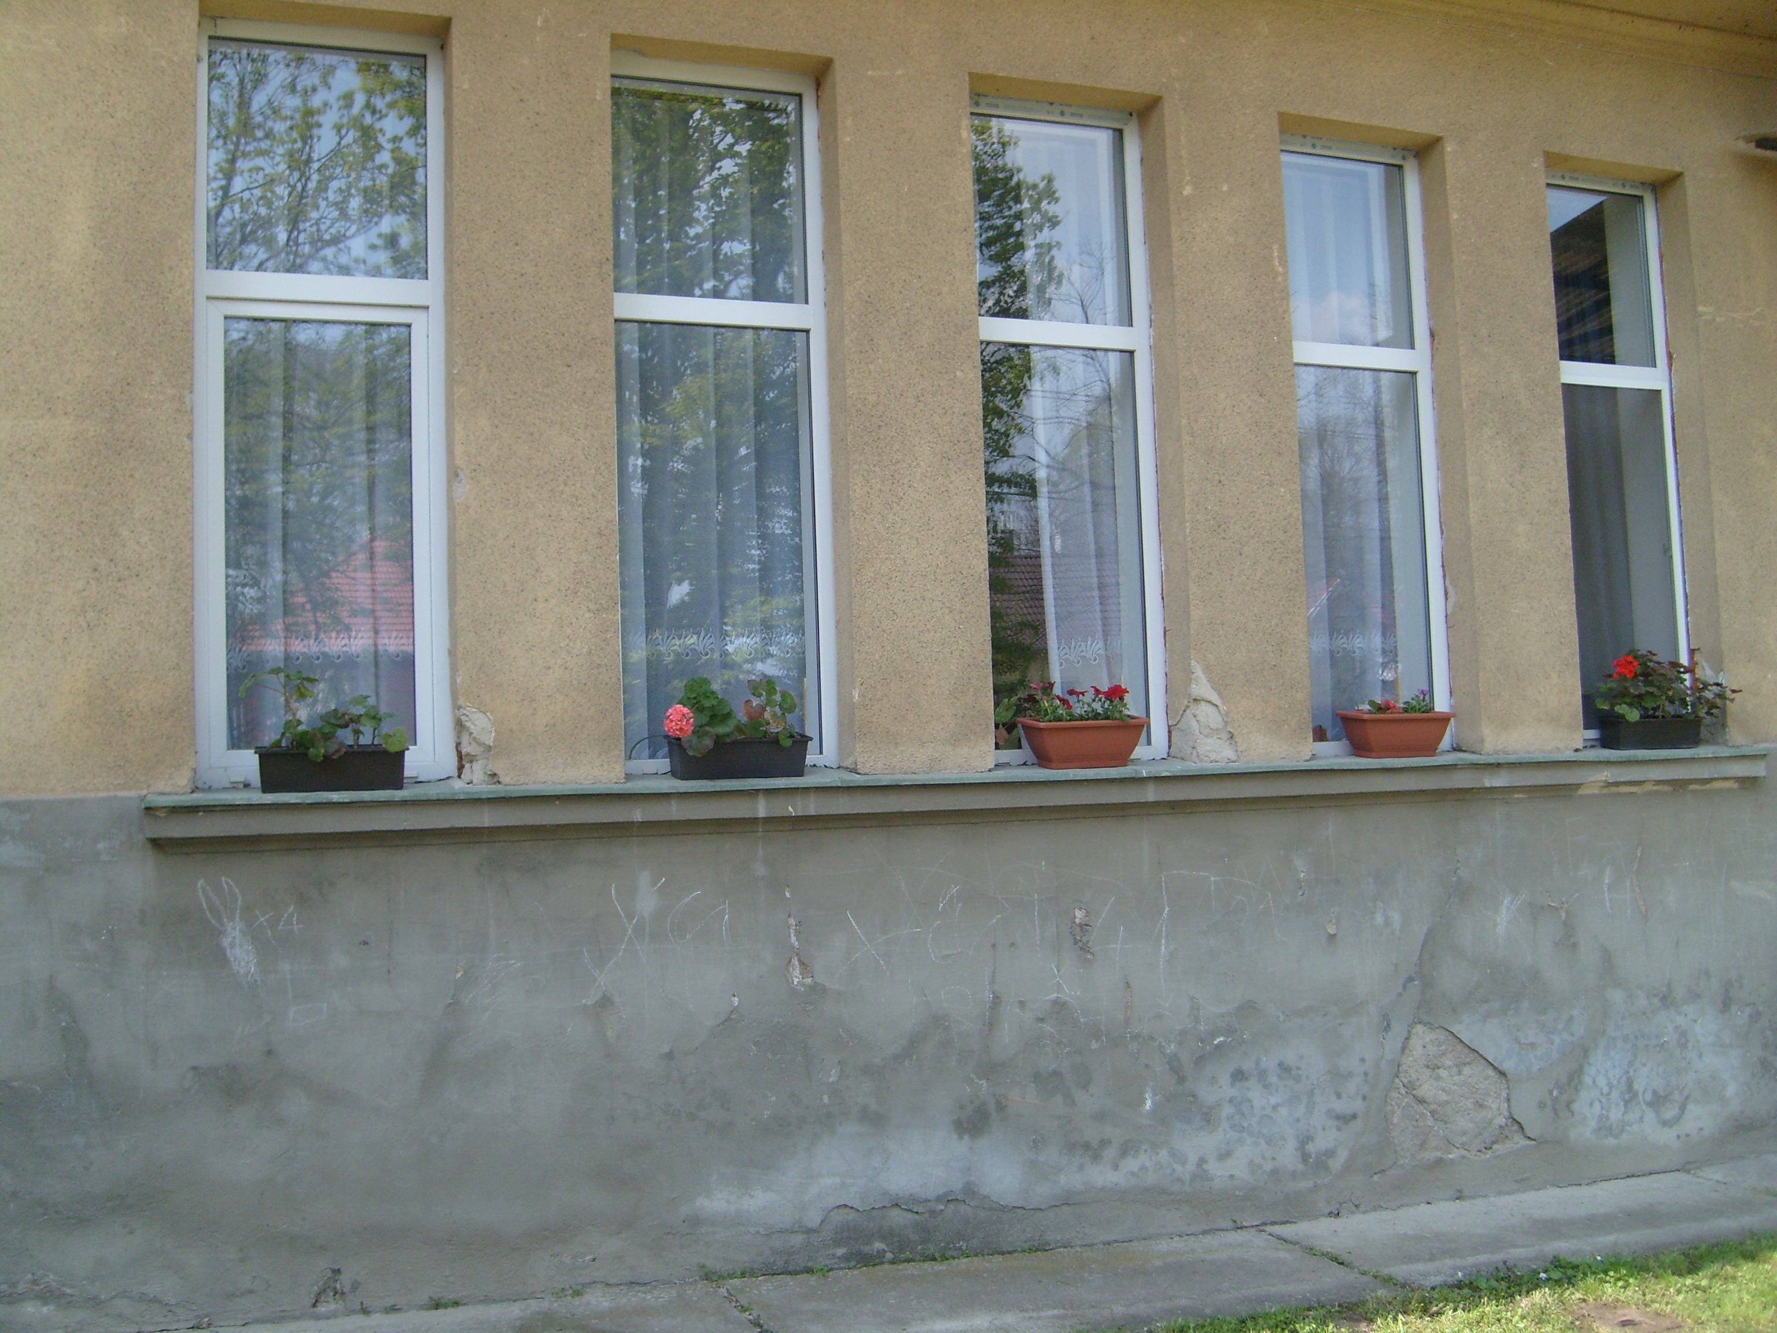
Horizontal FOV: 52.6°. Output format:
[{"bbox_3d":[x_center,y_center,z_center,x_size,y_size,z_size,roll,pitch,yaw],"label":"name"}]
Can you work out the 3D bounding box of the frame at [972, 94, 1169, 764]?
[{"bbox_3d":[0.580,-0.824,6.201,0.742,2.308,0.080,0,-4,-21],"label":"frame"}]

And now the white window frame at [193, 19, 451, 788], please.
[{"bbox_3d":[-1.682,-0.797,5.334,0.737,2.308,0.080,0,-4,-21],"label":"white window frame"}]

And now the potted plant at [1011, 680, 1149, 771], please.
[{"bbox_3d":[0.644,0.194,5.974,0.415,0.293,0.200,0,-4,-21],"label":"potted plant"}]

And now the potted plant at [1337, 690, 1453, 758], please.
[{"bbox_3d":[1.815,0.205,6.432,0.385,0.248,0.200,0,-4,-21],"label":"potted plant"}]

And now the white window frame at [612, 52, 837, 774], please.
[{"bbox_3d":[-0.601,-0.818,5.931,0.780,2.270,0.100,0,-4,-21],"label":"white window frame"}]

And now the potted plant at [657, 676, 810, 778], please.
[{"bbox_3d":[-0.478,0.188,5.545,0.470,0.325,0.200,0,-4,-21],"label":"potted plant"}]

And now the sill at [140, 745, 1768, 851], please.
[{"bbox_3d":[0.672,0.404,5.952,5.725,0.185,0.269,0,-4,-21],"label":"sill"}]

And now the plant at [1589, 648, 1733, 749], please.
[{"bbox_3d":[2.953,0.126,6.903,0.600,0.390,0.230,0,-4,-21],"label":"plant"}]

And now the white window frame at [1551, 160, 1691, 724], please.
[{"bbox_3d":[2.814,-0.831,7.098,0.742,2.308,0.080,0,-4,-21],"label":"white window frame"}]

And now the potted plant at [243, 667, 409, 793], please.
[{"bbox_3d":[-1.603,0.179,5.115,0.460,0.363,0.200,0,-4,-21],"label":"potted plant"}]

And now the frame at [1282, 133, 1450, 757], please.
[{"bbox_3d":[1.704,-0.829,6.642,0.740,2.308,0.080,0,-4,-21],"label":"frame"}]

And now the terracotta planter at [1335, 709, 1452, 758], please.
[{"bbox_3d":[1.816,0.246,6.429,0.385,0.166,0.200,0,-4,-21],"label":"terracotta planter"}]

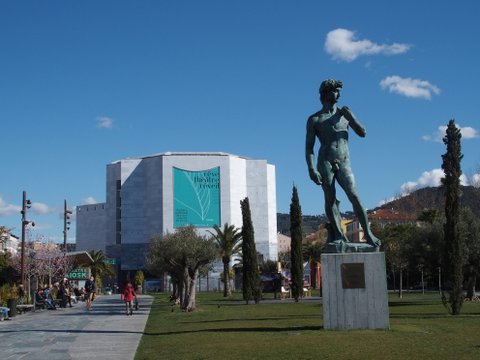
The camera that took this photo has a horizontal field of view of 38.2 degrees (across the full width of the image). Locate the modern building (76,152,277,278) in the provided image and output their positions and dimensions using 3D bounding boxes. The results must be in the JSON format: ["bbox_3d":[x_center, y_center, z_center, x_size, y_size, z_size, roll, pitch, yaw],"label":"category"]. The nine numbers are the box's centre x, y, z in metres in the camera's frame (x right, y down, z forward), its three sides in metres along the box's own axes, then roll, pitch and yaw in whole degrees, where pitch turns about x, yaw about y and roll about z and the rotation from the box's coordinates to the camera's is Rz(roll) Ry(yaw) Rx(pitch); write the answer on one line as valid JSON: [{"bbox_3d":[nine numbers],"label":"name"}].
[{"bbox_3d":[-13.954,9.920,142.881,37.002,24.636,34.000,0,-9,-10],"label":"modern building"}]

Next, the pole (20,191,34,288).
[{"bbox_3d":[-13.288,4.338,43.580,0.850,7.366,0.550,0,-9,-7],"label":"pole"}]

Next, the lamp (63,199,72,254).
[{"bbox_3d":[-14.538,5.906,58.665,0.750,8.579,0.500,0,-9,-7],"label":"lamp"}]

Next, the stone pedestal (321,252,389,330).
[{"bbox_3d":[3.450,3.262,20.403,1.819,2.140,1.750,-3,-9,13],"label":"stone pedestal"}]

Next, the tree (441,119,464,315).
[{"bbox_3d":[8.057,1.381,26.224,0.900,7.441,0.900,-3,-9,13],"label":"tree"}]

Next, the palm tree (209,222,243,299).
[{"bbox_3d":[-1.124,7.140,62.496,3.400,6.633,3.400,-1,-9,0],"label":"palm tree"}]

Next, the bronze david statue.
[{"bbox_3d":[3.067,-0.429,21.031,2.106,5.363,1.500,-3,-9,13],"label":"bronze david statue"}]

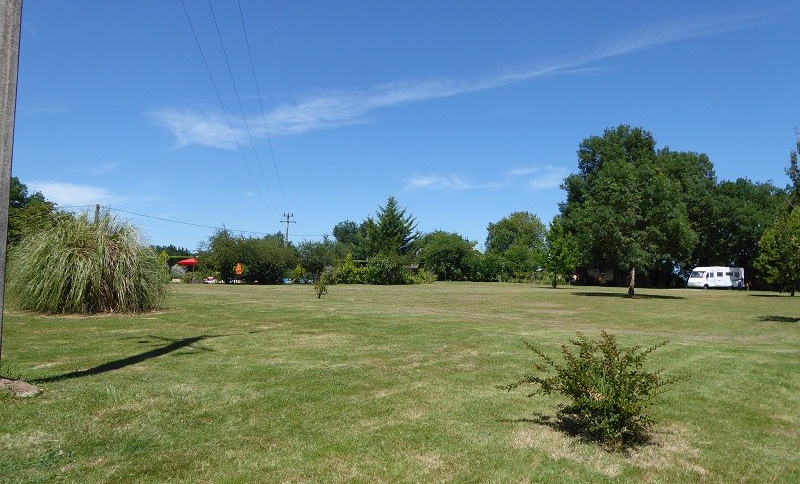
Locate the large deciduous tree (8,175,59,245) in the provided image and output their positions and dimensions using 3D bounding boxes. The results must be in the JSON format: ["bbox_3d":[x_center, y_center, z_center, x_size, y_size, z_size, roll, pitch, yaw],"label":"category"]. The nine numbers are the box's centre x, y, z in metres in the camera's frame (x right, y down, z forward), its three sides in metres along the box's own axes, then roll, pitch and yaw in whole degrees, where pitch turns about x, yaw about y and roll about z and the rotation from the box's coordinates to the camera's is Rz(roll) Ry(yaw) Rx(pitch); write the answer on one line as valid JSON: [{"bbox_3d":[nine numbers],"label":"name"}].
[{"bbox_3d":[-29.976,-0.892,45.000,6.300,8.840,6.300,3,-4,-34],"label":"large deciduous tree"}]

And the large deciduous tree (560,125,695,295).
[{"bbox_3d":[19.155,-2.683,46.500,10.600,14.330,10.200,0,-3,22],"label":"large deciduous tree"}]

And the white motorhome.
[{"bbox_3d":[39.308,4.522,69.000,6.200,2.870,2.250,2,-3,-13],"label":"white motorhome"}]

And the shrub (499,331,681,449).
[{"bbox_3d":[1.845,1.407,5.400,1.650,1.070,1.450,0,-3,19],"label":"shrub"}]

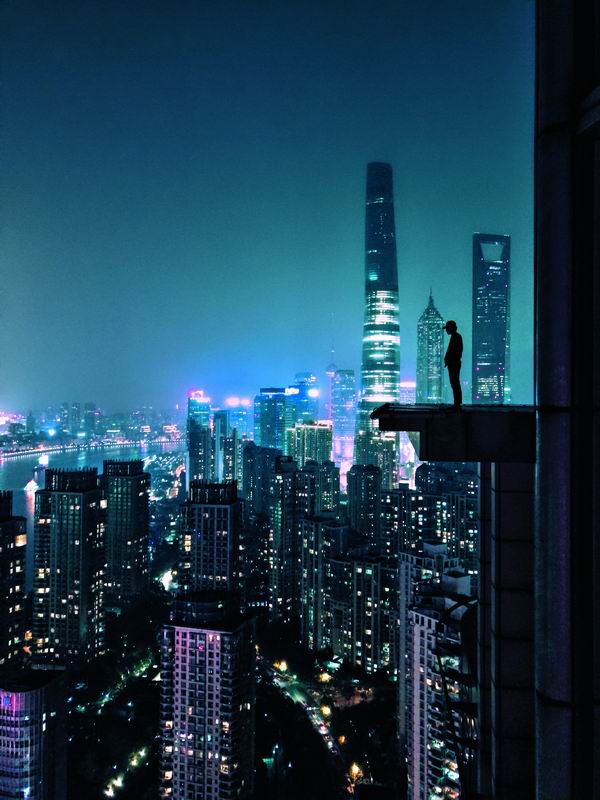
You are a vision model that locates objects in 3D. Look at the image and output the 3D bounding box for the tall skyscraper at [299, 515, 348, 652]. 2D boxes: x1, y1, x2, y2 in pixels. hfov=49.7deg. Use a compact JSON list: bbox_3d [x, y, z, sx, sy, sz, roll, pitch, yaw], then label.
[{"bbox_3d":[17.230,129.500,455.000,28.000,95.000,21.000,0,0,20],"label":"tall skyscraper"}]

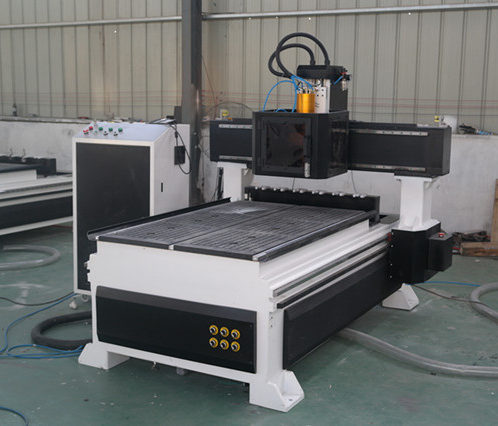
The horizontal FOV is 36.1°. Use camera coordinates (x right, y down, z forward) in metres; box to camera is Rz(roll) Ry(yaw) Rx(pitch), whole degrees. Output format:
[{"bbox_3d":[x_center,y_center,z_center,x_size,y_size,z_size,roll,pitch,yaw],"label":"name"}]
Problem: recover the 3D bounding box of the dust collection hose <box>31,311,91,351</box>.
[{"bbox_3d":[-0.979,0.701,4.687,0.581,0.058,0.745,6,11,29],"label":"dust collection hose"}]

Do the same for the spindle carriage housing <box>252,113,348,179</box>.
[{"bbox_3d":[0.340,-0.454,4.931,0.513,0.393,0.350,6,11,29],"label":"spindle carriage housing"}]

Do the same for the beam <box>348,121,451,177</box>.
[{"bbox_3d":[0.501,-0.463,5.224,1.703,0.293,0.182,6,11,29],"label":"beam"}]

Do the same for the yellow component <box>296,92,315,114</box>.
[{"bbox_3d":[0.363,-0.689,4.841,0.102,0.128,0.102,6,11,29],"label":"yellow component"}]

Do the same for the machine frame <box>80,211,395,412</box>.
[{"bbox_3d":[0.140,0.373,4.698,1.262,0.717,2.101,6,11,29],"label":"machine frame"}]

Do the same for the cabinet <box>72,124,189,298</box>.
[{"bbox_3d":[-0.806,0.009,5.269,0.646,1.236,0.447,5,10,25],"label":"cabinet"}]

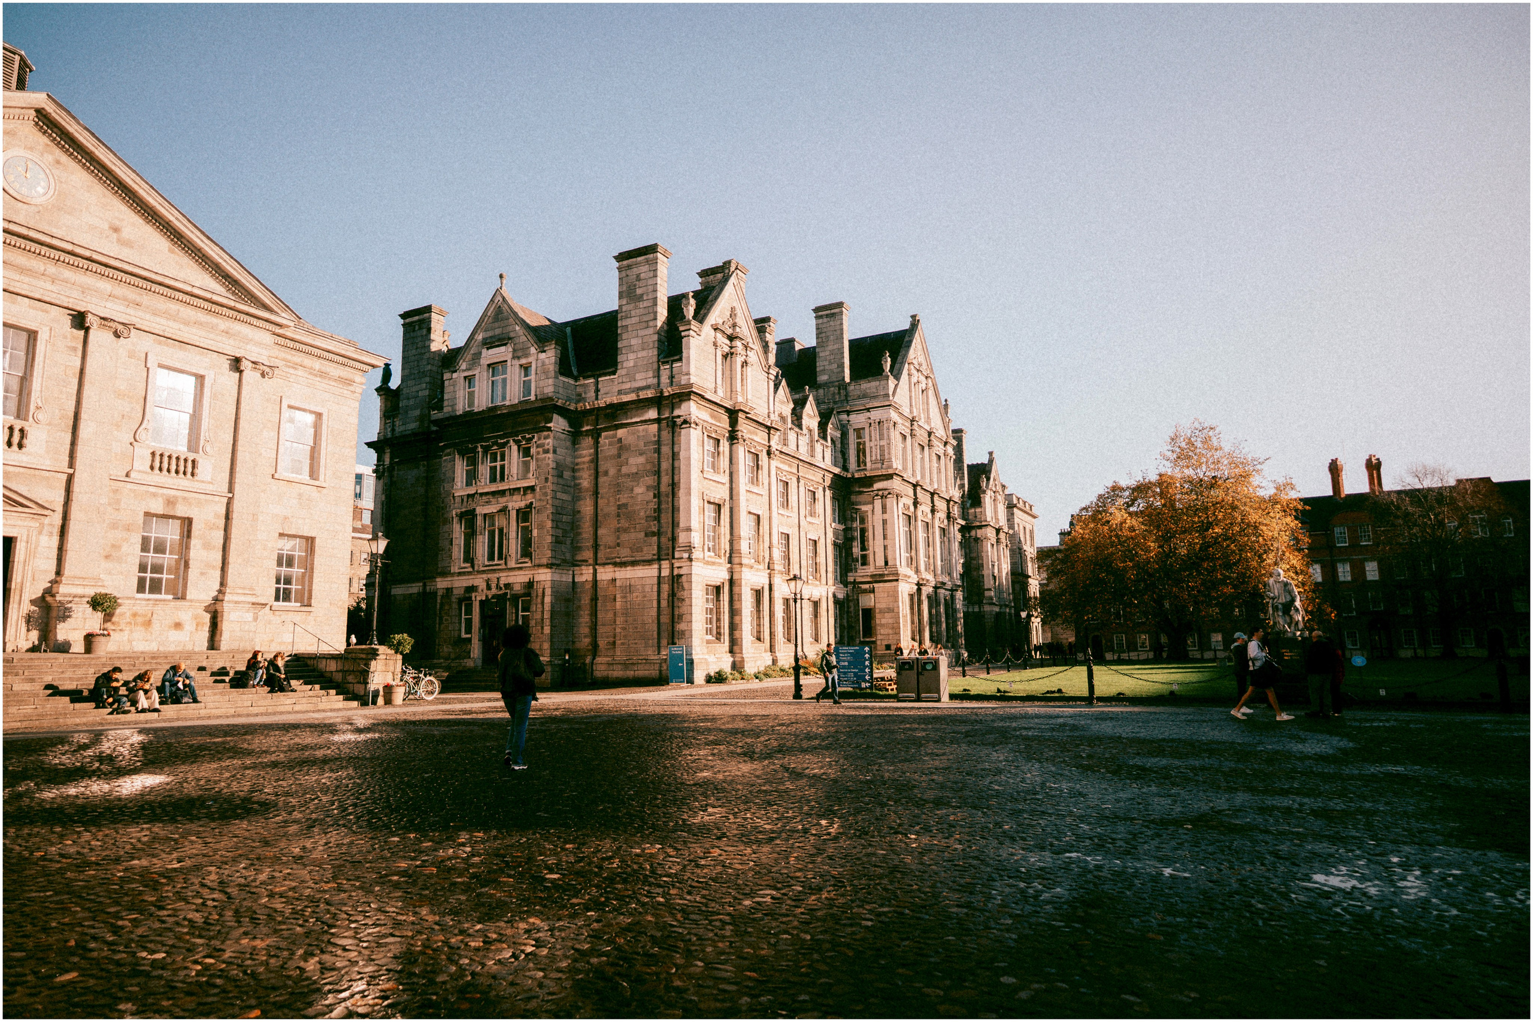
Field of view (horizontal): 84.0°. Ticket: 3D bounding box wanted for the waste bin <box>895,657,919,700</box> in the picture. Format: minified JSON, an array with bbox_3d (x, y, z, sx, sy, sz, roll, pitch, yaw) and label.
[{"bbox_3d":[4.341,4.980,25.300,0.640,1.265,0.680,-7,-11,32],"label":"waste bin"}]

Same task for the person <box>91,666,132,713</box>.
[{"bbox_3d":[-16.139,4.427,21.000,0.770,1.120,0.550,-2,-9,7],"label":"person"}]

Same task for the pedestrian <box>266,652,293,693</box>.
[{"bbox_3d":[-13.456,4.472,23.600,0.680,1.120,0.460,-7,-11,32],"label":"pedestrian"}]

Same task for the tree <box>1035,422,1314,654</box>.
[{"bbox_3d":[37.459,3.124,78.000,22.500,21.800,21.500,-6,-11,27],"label":"tree"}]

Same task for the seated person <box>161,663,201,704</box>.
[{"bbox_3d":[-14.644,4.299,21.300,0.750,1.030,0.660,-8,-12,37],"label":"seated person"}]

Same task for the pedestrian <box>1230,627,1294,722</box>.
[{"bbox_3d":[9.377,3.087,16.150,1.000,1.740,0.550,-5,-10,20],"label":"pedestrian"}]

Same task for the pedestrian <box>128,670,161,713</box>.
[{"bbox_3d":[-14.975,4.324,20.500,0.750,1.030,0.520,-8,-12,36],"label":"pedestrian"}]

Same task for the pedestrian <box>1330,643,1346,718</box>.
[{"bbox_3d":[11.702,3.418,17.500,0.460,1.600,0.340,-2,-9,6],"label":"pedestrian"}]

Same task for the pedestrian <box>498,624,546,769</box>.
[{"bbox_3d":[-2.999,2.260,10.500,0.560,1.770,0.450,0,-10,-8],"label":"pedestrian"}]

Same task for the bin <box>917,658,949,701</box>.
[{"bbox_3d":[4.944,4.993,25.200,0.680,1.270,0.700,-6,-11,27],"label":"bin"}]

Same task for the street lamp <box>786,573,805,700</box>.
[{"bbox_3d":[0.906,3.861,26.400,0.500,3.930,0.500,-7,-11,32],"label":"street lamp"}]

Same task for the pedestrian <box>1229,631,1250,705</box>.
[{"bbox_3d":[10.217,3.459,18.300,0.500,1.690,0.500,-6,-11,27],"label":"pedestrian"}]

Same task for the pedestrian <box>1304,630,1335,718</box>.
[{"bbox_3d":[11.195,3.309,17.250,0.550,1.740,0.360,-2,-9,6],"label":"pedestrian"}]

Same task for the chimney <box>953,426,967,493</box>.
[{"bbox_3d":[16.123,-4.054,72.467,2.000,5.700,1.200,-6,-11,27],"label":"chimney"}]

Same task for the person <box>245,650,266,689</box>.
[{"bbox_3d":[-14.857,4.635,24.800,0.650,1.100,0.470,-3,-10,13],"label":"person"}]

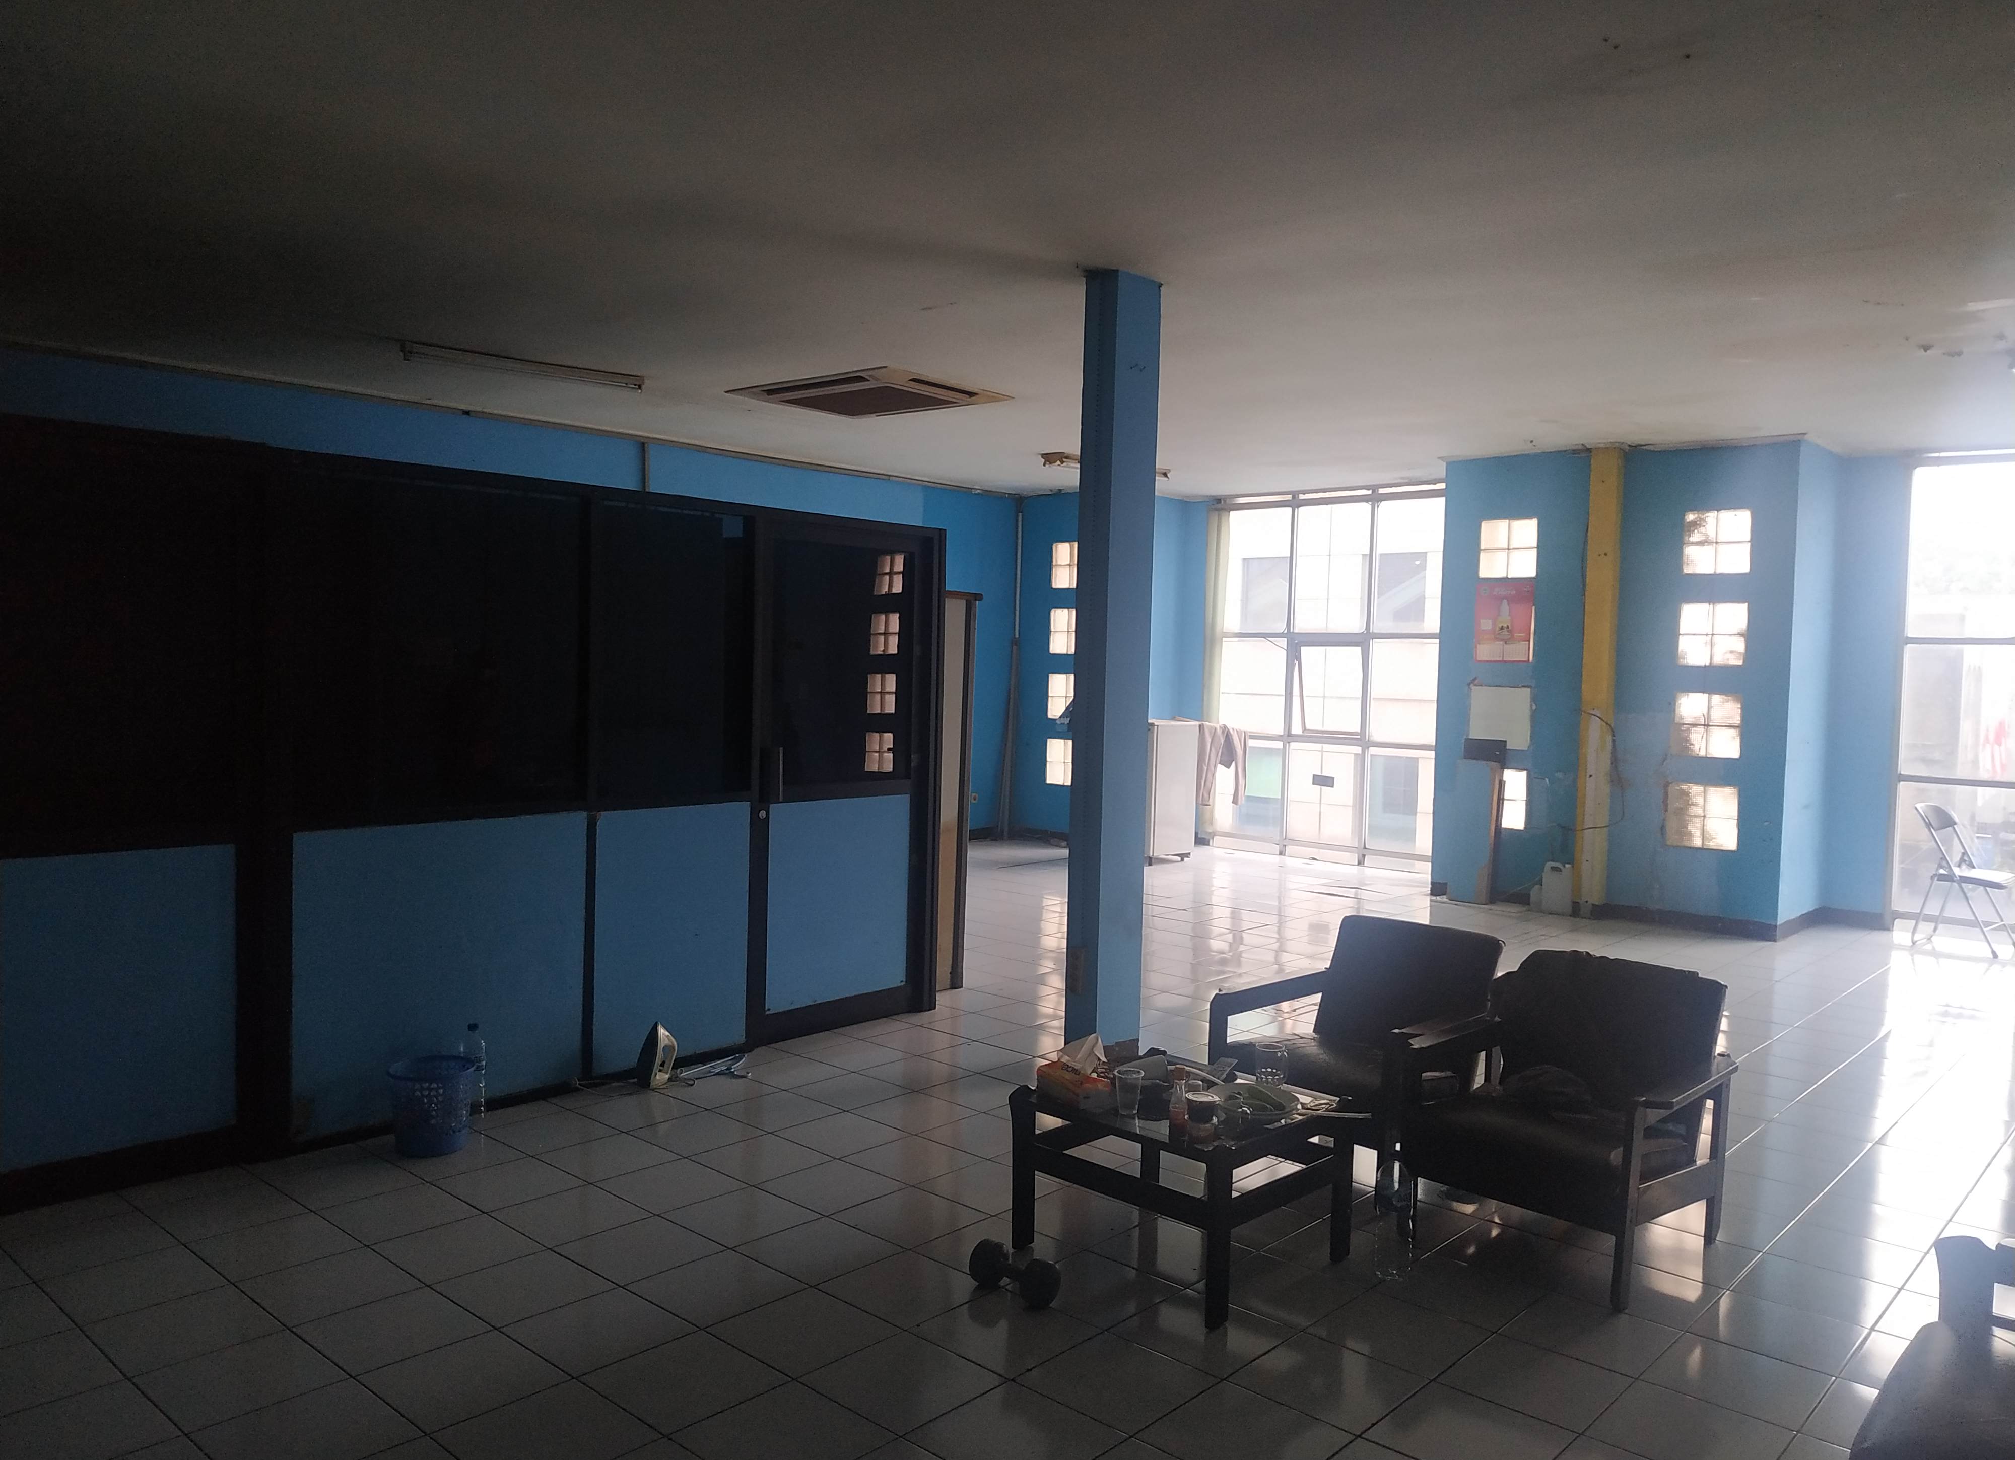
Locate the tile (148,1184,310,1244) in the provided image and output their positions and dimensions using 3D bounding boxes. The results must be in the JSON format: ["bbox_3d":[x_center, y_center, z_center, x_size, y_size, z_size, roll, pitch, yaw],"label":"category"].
[{"bbox_3d":[-2.070,1.279,3.700,0.300,0.010,0.300,4,4,42],"label":"tile"}]

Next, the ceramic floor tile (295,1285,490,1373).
[{"bbox_3d":[-1.274,1.248,2.899,0.300,0.010,0.300,3,2,42],"label":"ceramic floor tile"}]

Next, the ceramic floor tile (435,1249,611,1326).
[{"bbox_3d":[-1.076,1.241,3.112,0.300,0.010,0.300,3,2,42],"label":"ceramic floor tile"}]

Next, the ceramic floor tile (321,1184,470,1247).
[{"bbox_3d":[-1.529,1.222,3.518,0.300,0.010,0.300,3,2,42],"label":"ceramic floor tile"}]

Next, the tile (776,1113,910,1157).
[{"bbox_3d":[-0.500,1.225,4.207,0.300,0.010,0.300,3,2,42],"label":"tile"}]

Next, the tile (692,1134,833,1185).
[{"bbox_3d":[-0.704,1.227,3.990,0.297,0.010,0.297,3,2,42],"label":"tile"}]

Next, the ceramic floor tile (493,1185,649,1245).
[{"bbox_3d":[-1.167,1.299,3.741,0.300,0.010,0.300,4,4,42],"label":"ceramic floor tile"}]

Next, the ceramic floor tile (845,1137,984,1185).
[{"bbox_3d":[-0.266,1.242,4.019,0.300,0.010,0.300,3,2,42],"label":"ceramic floor tile"}]

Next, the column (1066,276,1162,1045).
[{"bbox_3d":[0.373,-0.157,4.973,0.140,2.830,0.235,4,4,42],"label":"column"}]

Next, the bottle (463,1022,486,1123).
[{"bbox_3d":[-1.685,1.088,4.413,0.077,0.310,0.077,4,4,42],"label":"bottle"}]

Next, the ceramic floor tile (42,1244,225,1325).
[{"bbox_3d":[-1.923,1.221,3.067,0.297,0.010,0.297,3,2,42],"label":"ceramic floor tile"}]

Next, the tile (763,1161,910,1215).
[{"bbox_3d":[-0.476,1.238,3.783,0.300,0.010,0.300,3,2,42],"label":"tile"}]

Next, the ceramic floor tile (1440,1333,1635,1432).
[{"bbox_3d":[1.065,1.311,2.809,0.300,0.010,0.300,3,2,42],"label":"ceramic floor tile"}]

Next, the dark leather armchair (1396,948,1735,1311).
[{"bbox_3d":[1.447,0.967,3.543,0.720,0.660,0.660,0,2,-45],"label":"dark leather armchair"}]

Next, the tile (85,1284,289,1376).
[{"bbox_3d":[-1.692,1.238,2.878,0.300,0.010,0.300,3,2,42],"label":"tile"}]

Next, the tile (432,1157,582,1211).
[{"bbox_3d":[-1.331,1.221,3.745,0.300,0.010,0.300,3,2,42],"label":"tile"}]

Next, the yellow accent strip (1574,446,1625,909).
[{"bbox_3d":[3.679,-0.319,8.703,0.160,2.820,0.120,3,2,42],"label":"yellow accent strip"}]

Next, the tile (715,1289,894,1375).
[{"bbox_3d":[-0.458,1.351,3.136,0.300,0.010,0.300,4,4,42],"label":"tile"}]

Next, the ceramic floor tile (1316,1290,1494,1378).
[{"bbox_3d":[0.841,1.303,3.022,0.297,0.010,0.297,3,2,42],"label":"ceramic floor tile"}]

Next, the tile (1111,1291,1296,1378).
[{"bbox_3d":[0.446,1.371,3.177,0.300,0.010,0.300,4,4,42],"label":"tile"}]

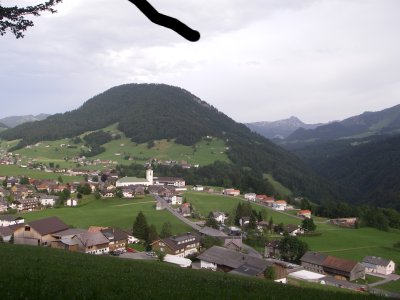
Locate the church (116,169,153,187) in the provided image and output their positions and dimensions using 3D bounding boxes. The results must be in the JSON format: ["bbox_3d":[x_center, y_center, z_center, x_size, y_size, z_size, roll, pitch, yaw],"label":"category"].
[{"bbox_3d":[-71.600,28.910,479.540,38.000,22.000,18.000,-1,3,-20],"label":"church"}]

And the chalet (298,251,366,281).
[{"bbox_3d":[73.770,64.100,244.920,13.800,9.700,31.000,-1,1,-41],"label":"chalet"}]

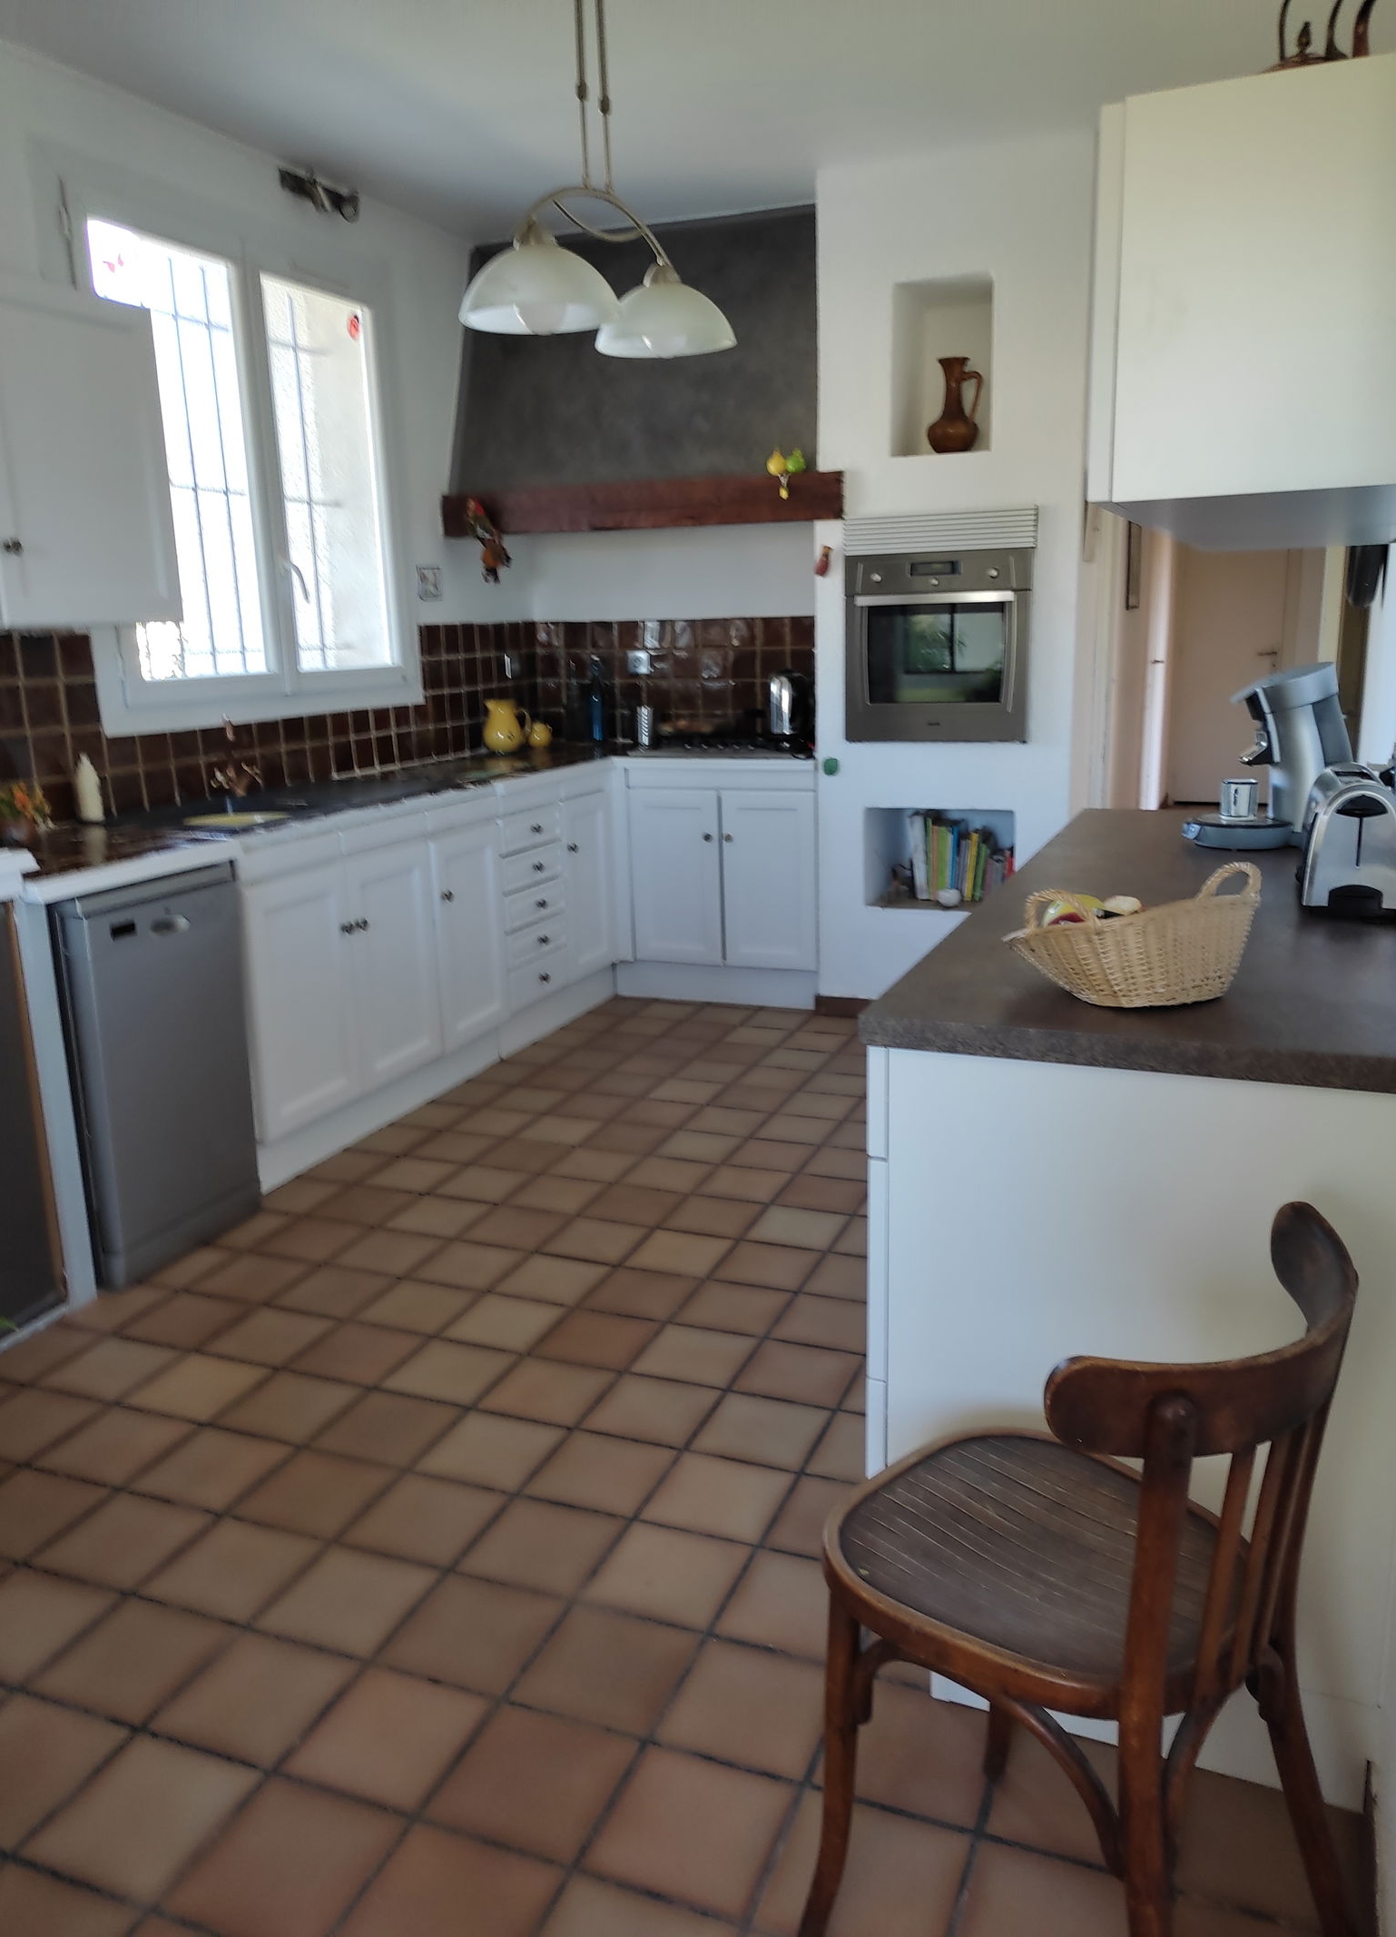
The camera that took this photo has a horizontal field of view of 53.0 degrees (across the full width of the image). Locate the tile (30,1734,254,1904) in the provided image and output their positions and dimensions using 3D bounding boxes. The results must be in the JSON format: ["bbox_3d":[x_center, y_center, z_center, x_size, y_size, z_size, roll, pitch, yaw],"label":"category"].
[{"bbox_3d":[-0.671,1.036,1.705,0.193,0.015,0.191,4,15,19],"label":"tile"}]

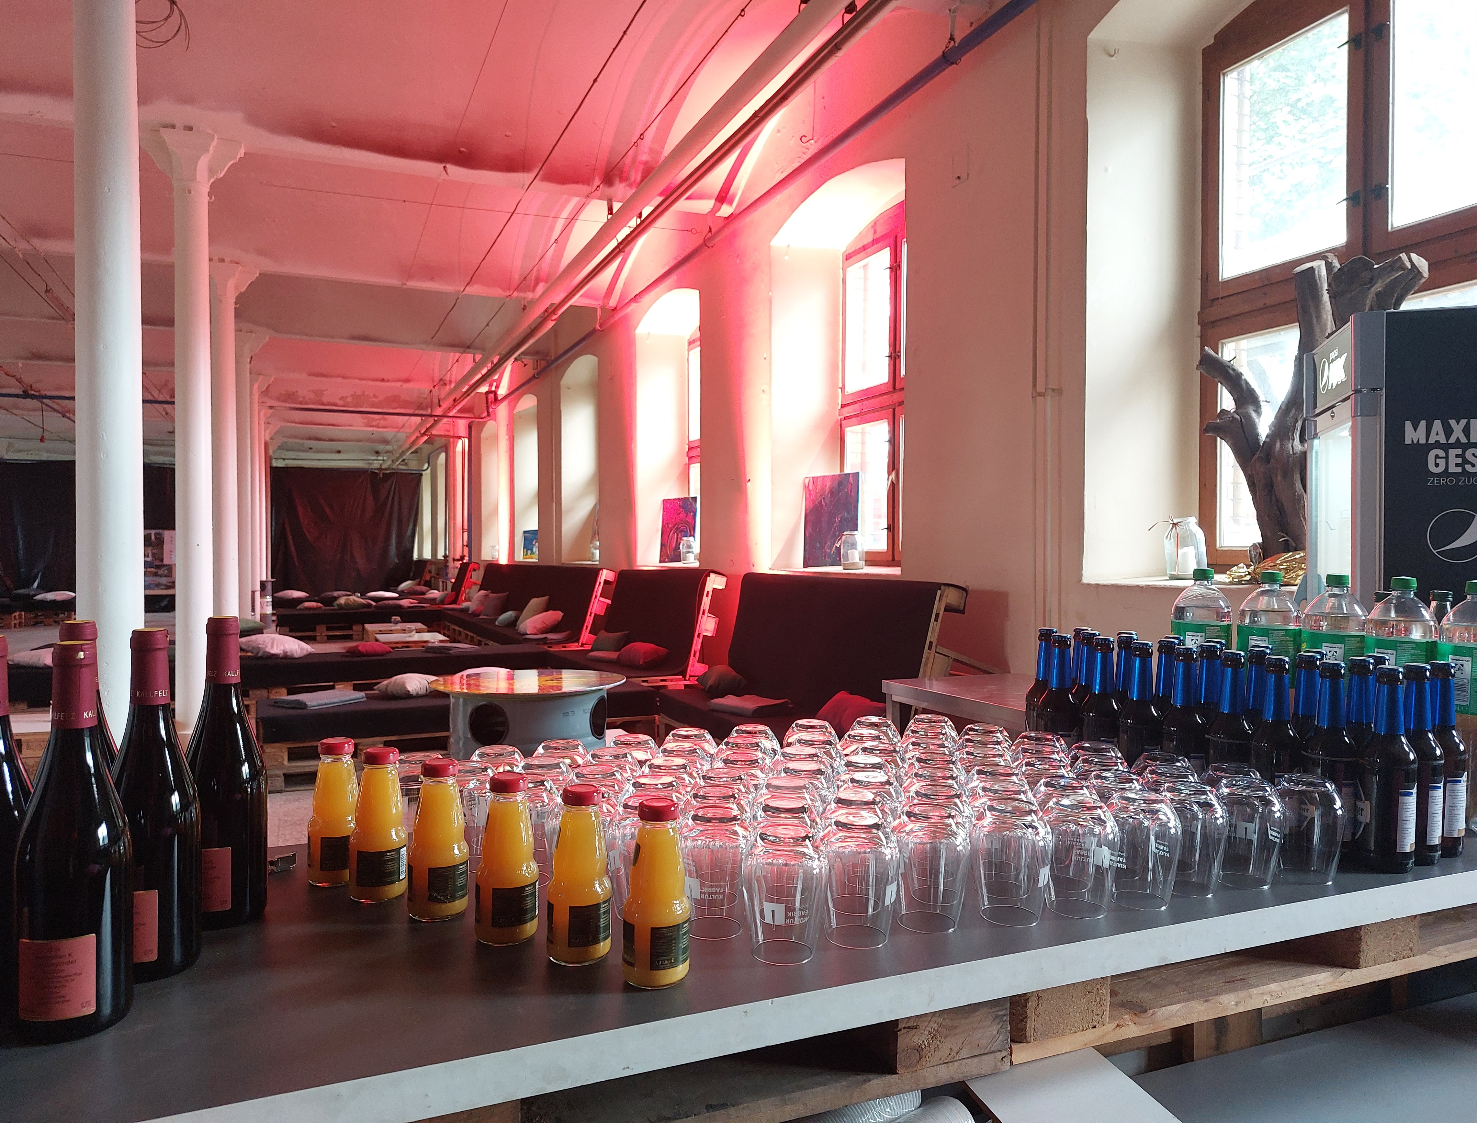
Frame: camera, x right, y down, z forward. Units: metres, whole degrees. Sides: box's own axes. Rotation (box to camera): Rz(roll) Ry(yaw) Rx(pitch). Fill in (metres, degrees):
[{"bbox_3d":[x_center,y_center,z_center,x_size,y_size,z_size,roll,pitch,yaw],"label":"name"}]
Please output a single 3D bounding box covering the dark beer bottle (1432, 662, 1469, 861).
[{"bbox_3d":[0.870,0.243,1.290,0.060,0.234,0.060,2,3,34],"label":"dark beer bottle"}]

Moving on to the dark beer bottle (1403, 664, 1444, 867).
[{"bbox_3d":[0.835,0.247,1.279,0.060,0.240,0.060,0,1,-22],"label":"dark beer bottle"}]

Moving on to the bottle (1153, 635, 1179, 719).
[{"bbox_3d":[0.652,0.241,1.577,0.060,0.241,0.060,1,2,23],"label":"bottle"}]

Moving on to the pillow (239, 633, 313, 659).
[{"bbox_3d":[-4.043,0.724,9.050,0.600,0.180,0.430,-1,2,-24],"label":"pillow"}]

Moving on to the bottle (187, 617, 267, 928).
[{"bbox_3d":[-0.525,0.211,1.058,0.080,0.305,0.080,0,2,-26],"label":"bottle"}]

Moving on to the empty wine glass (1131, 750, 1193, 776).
[{"bbox_3d":[0.547,0.310,1.339,0.080,0.116,0.080,1,2,22],"label":"empty wine glass"}]

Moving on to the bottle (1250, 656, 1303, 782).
[{"bbox_3d":[0.682,0.239,1.318,0.062,0.235,0.062,0,1,0],"label":"bottle"}]

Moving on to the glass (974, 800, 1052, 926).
[{"bbox_3d":[0.287,0.314,1.088,0.080,0.116,0.080,1,2,15],"label":"glass"}]

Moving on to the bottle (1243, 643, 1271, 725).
[{"bbox_3d":[0.735,0.245,1.468,0.060,0.241,0.060,1,2,27],"label":"bottle"}]

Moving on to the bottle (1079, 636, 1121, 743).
[{"bbox_3d":[0.571,0.239,1.625,0.060,0.240,0.060,0,1,-22],"label":"bottle"}]

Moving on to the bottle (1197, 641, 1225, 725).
[{"bbox_3d":[0.689,0.243,1.517,0.060,0.241,0.060,1,2,25],"label":"bottle"}]

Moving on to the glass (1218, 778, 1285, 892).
[{"bbox_3d":[0.574,0.304,1.166,0.074,0.114,0.074,2,3,27],"label":"glass"}]

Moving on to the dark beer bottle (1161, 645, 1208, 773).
[{"bbox_3d":[0.610,0.234,1.418,0.062,0.235,0.062,0,1,0],"label":"dark beer bottle"}]

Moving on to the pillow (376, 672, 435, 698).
[{"bbox_3d":[-2.265,0.820,7.050,0.410,0.130,0.400,0,1,-12],"label":"pillow"}]

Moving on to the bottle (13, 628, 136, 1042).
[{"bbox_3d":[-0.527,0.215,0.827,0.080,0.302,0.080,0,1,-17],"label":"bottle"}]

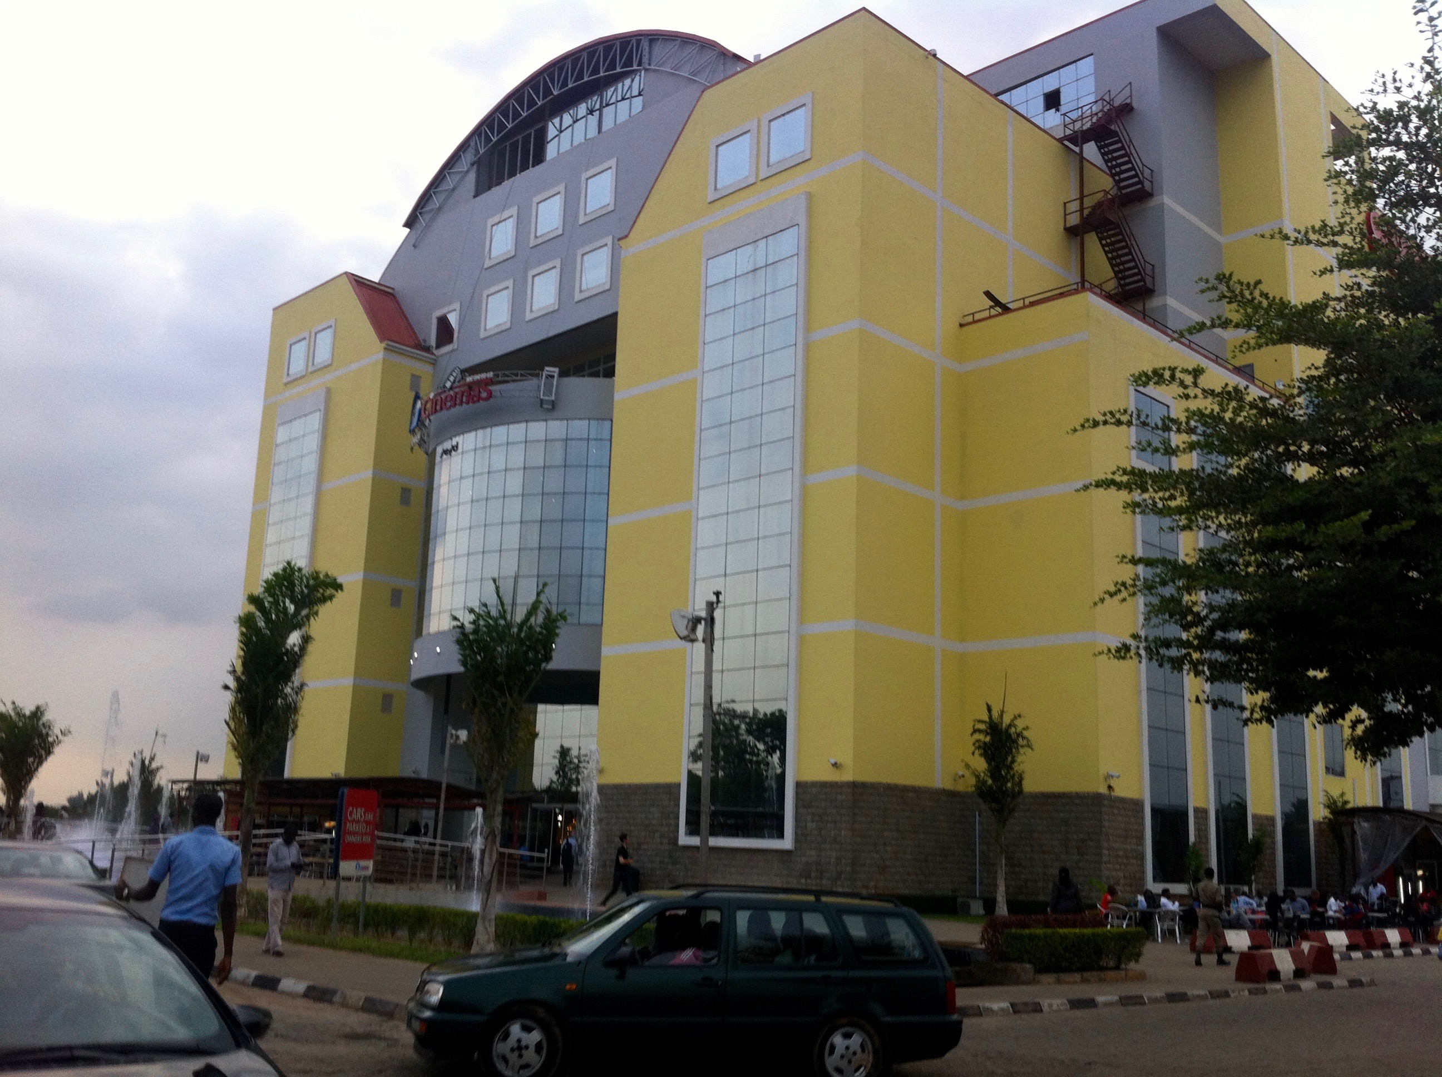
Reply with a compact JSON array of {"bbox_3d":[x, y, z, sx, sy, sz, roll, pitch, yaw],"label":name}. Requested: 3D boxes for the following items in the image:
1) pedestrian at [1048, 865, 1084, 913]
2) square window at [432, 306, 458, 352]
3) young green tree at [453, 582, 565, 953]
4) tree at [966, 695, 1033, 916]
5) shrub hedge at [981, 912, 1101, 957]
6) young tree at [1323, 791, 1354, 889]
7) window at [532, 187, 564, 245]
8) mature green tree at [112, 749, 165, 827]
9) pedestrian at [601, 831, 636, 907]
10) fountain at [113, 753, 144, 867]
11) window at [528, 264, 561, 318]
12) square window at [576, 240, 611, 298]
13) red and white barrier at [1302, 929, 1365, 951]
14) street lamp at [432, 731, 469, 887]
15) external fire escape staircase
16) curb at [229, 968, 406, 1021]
[{"bbox_3d":[6.355,6.888,26.814,0.550,1.680,0.380,1,-13,6],"label":"pedestrian"},{"bbox_3d":[-12.590,-9.520,66.579,2.163,2.235,0.200,-11,-18,44],"label":"square window"},{"bbox_3d":[-3.277,3.388,22.029,1.500,5.554,1.500,2,-12,0],"label":"young green tree"},{"bbox_3d":[8.026,7.656,41.906,1.950,6.275,1.950,-1,-13,11],"label":"tree"},{"bbox_3d":[5.518,6.802,25.047,0.650,0.700,3.300,-10,-17,43],"label":"shrub hedge"},{"bbox_3d":[19.946,10.247,47.053,1.000,4.165,1.000,2,-12,0],"label":"young tree"},{"bbox_3d":[-7.407,-13.822,62.402,2.163,2.235,0.200,-11,-18,44],"label":"window"},{"bbox_3d":[-25.367,11.736,63.777,2.100,4.932,2.100,2,-12,0],"label":"mature green tree"},{"bbox_3d":[-2.495,7.863,34.704,0.800,1.703,0.500,-2,-13,18],"label":"pedestrian"},{"bbox_3d":[-15.808,7.290,38.850,0.800,3.282,0.800,6,-13,-19],"label":"fountain"},{"bbox_3d":[-7.502,-10.508,61.629,2.163,2.235,0.200,-11,-18,44],"label":"window"},{"bbox_3d":[-5.135,-10.889,58.881,2.100,2.200,0.200,-10,-17,44],"label":"square window"},{"bbox_3d":[13.643,9.005,32.573,1.800,0.480,0.500,10,-15,-32],"label":"red and white barrier"},{"bbox_3d":[-7.804,7.700,41.764,0.700,4.607,0.400,0,-13,10],"label":"street lamp"},{"bbox_3d":[15.994,-14.491,60.120,3.720,10.490,2.067,13,-17,-42],"label":"external fire escape staircase"},{"bbox_3d":[-4.507,4.982,16.089,0.180,0.130,4.189,13,-17,-40],"label":"curb"}]

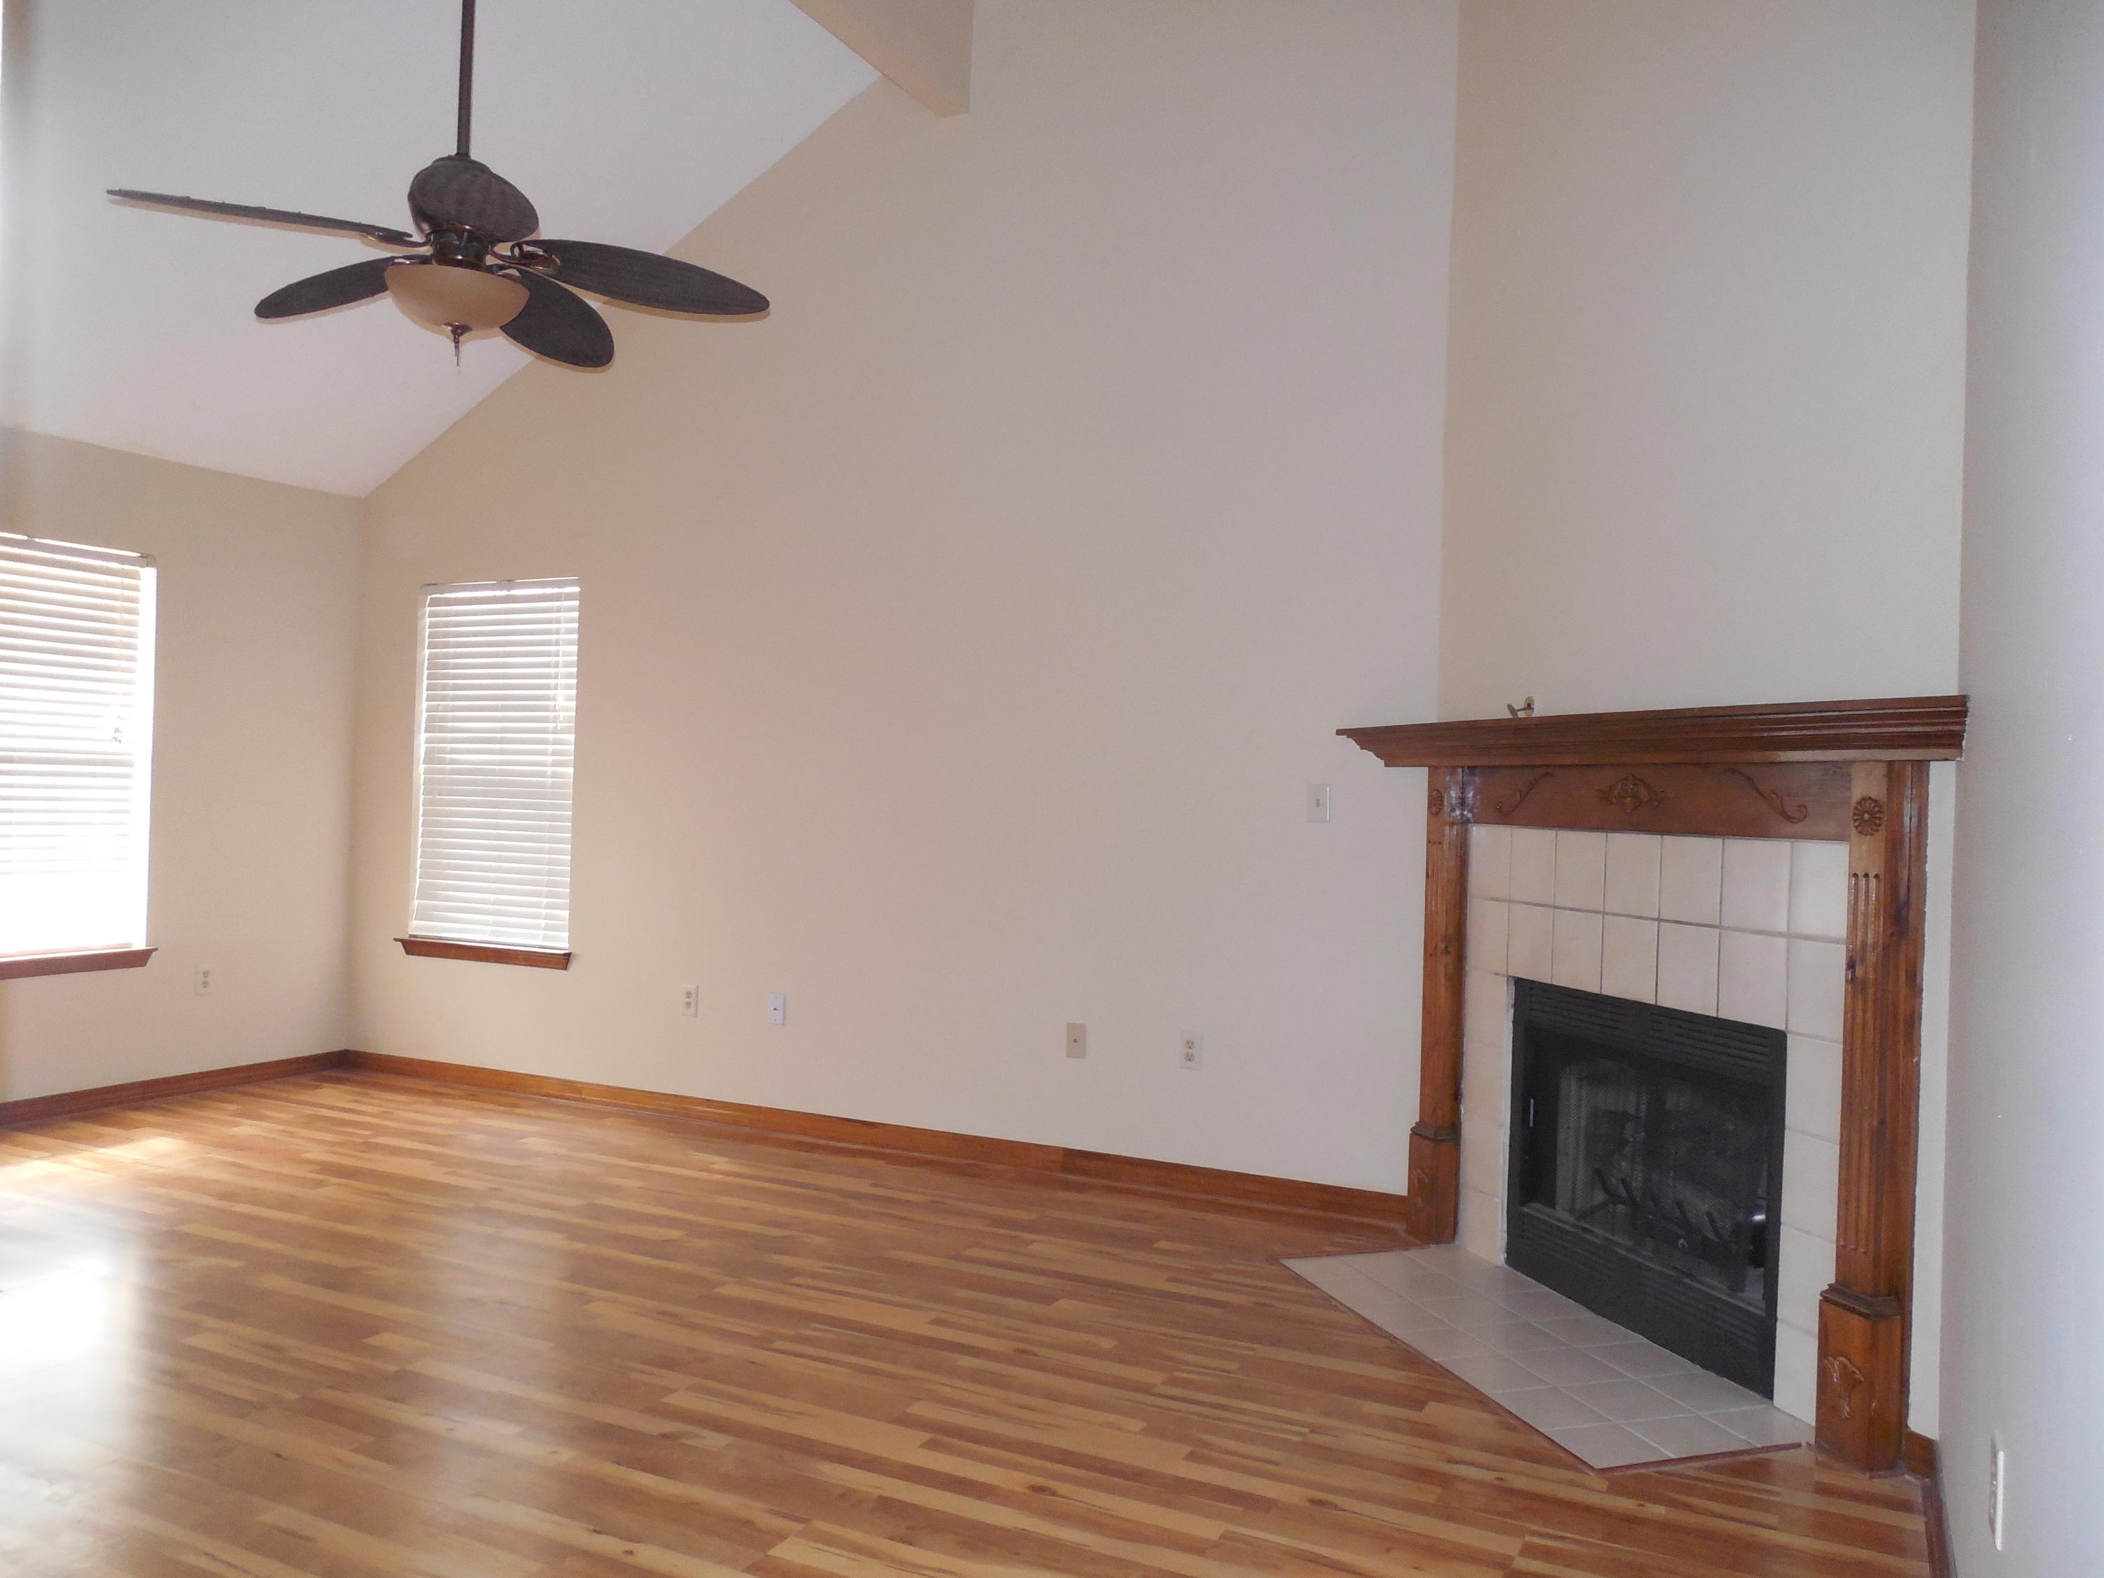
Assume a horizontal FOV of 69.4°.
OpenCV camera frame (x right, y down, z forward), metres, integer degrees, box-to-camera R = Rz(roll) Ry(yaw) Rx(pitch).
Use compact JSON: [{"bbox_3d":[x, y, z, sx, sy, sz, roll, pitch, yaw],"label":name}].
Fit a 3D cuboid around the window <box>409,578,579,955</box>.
[{"bbox_3d":[-2.255,-0.105,6.205,0.862,1.470,0.100,1,-1,26],"label":"window"}]

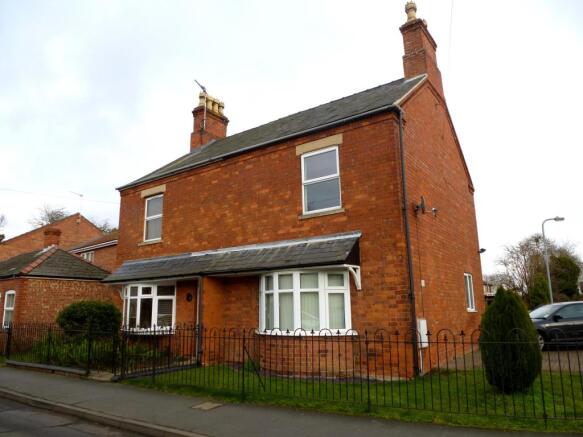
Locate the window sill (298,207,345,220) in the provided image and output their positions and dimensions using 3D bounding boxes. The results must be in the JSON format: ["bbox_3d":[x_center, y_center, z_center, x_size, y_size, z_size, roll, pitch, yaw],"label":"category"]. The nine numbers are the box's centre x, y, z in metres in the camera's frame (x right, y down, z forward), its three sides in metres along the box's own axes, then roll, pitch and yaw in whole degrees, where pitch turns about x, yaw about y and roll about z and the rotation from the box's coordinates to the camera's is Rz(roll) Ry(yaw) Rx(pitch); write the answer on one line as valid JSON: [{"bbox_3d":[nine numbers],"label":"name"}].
[{"bbox_3d":[0.716,-0.121,9.683,1.240,0.090,0.160,-9,-14,33],"label":"window sill"}]

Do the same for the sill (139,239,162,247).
[{"bbox_3d":[-4.610,0.775,13.216,1.240,0.090,0.160,-9,-14,33],"label":"sill"}]

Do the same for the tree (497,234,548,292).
[{"bbox_3d":[16.025,4.044,27.789,3.700,5.830,3.700,-9,-14,33],"label":"tree"}]

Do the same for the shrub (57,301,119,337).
[{"bbox_3d":[-6.105,3.296,12.062,1.898,1.661,1.803,-9,-14,33],"label":"shrub"}]

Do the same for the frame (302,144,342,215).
[{"bbox_3d":[0.738,-0.908,9.923,1.050,1.550,0.100,-9,-14,33],"label":"frame"}]

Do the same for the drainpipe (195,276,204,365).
[{"bbox_3d":[-2.353,2.598,10.421,0.080,2.190,0.080,-9,-14,33],"label":"drainpipe"}]

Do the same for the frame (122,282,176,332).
[{"bbox_3d":[-4.620,2.834,12.606,2.500,1.459,0.450,-9,-14,33],"label":"frame"}]

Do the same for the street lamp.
[{"bbox_3d":[14.587,2.825,21.896,1.150,5.833,0.250,-1,-12,0],"label":"street lamp"}]

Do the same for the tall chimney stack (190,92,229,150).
[{"bbox_3d":[-3.775,-4.271,19.026,0.720,2.804,1.750,-9,-14,33],"label":"tall chimney stack"}]

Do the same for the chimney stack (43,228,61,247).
[{"bbox_3d":[-9.125,0.762,15.397,0.580,0.850,0.580,-9,-14,33],"label":"chimney stack"}]

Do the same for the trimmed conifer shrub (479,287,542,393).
[{"bbox_3d":[3.635,1.994,6.767,0.994,1.665,0.994,-9,-14,33],"label":"trimmed conifer shrub"}]

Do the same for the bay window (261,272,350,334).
[{"bbox_3d":[0.160,1.988,9.443,2.550,1.429,0.480,-9,-14,33],"label":"bay window"}]

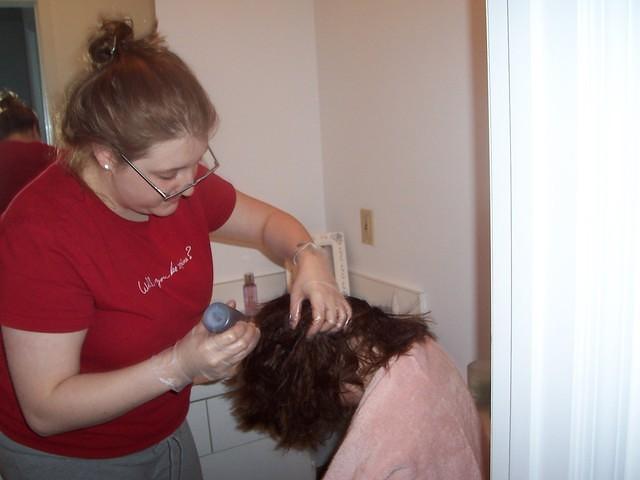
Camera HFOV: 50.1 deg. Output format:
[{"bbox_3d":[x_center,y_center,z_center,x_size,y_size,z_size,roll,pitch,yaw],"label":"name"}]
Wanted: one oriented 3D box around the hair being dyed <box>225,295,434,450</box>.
[{"bbox_3d":[-0.006,0.178,1.100,0.295,0.200,0.220,-39,6,3],"label":"hair being dyed"}]

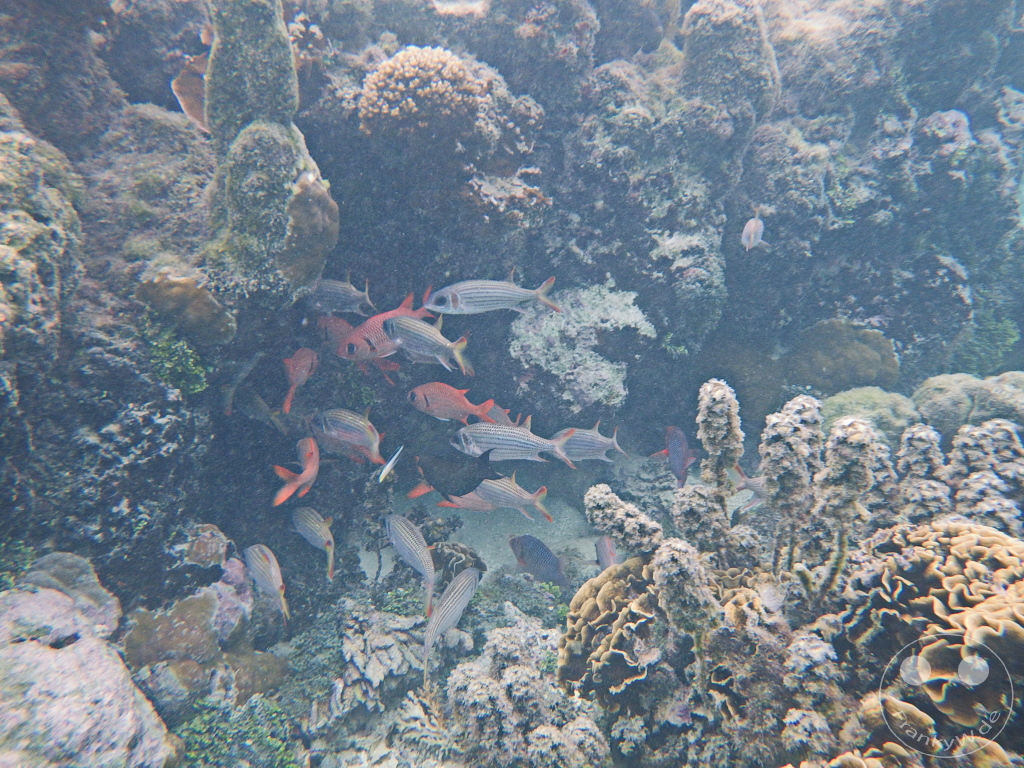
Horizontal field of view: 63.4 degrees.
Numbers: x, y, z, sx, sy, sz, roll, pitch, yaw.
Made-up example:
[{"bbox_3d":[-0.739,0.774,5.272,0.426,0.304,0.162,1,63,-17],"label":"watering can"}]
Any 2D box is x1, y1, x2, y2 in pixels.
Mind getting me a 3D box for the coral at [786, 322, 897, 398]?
[{"bbox_3d":[0.912,-0.065,2.300,0.300,0.200,0.240,3,13,14],"label":"coral"}]

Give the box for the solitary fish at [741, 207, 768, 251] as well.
[{"bbox_3d":[0.512,-0.329,1.750,0.055,0.086,0.215,15,18,11],"label":"solitary fish"}]

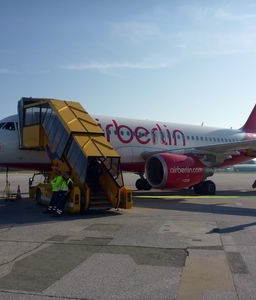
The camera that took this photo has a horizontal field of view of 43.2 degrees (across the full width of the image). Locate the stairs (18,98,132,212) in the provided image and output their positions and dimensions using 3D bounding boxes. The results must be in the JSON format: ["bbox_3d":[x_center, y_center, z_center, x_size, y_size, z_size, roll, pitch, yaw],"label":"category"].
[{"bbox_3d":[-3.030,-0.143,16.644,3.160,5.970,6.900,2,-4,-33],"label":"stairs"}]

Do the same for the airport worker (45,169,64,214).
[{"bbox_3d":[-3.189,1.821,14.173,0.680,1.740,0.520,2,-4,-30],"label":"airport worker"}]

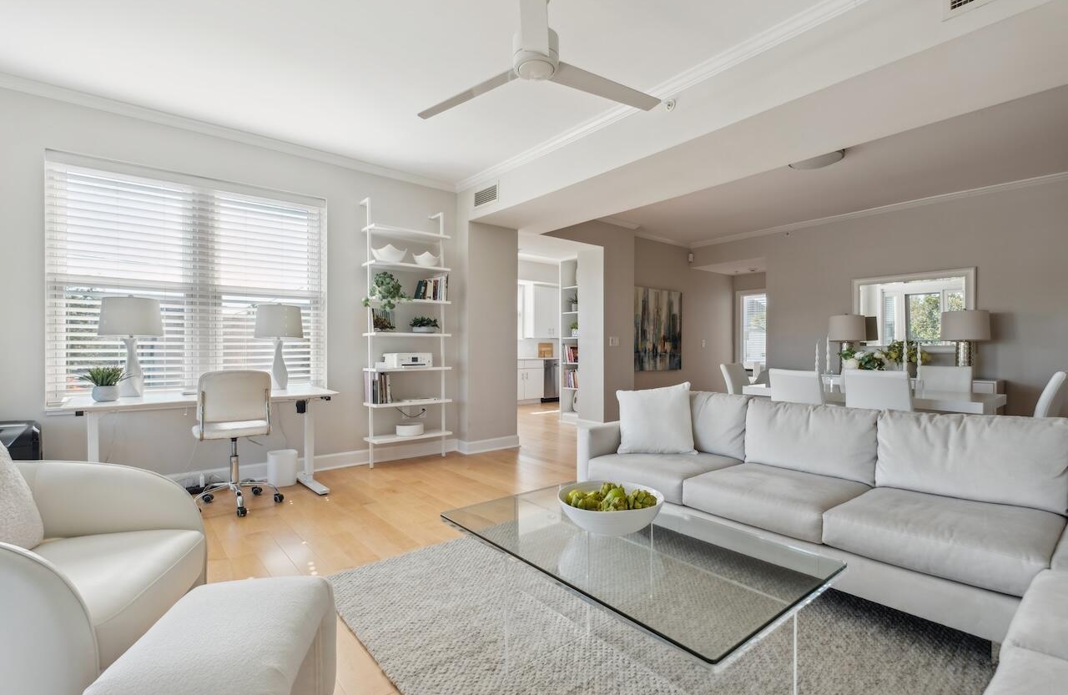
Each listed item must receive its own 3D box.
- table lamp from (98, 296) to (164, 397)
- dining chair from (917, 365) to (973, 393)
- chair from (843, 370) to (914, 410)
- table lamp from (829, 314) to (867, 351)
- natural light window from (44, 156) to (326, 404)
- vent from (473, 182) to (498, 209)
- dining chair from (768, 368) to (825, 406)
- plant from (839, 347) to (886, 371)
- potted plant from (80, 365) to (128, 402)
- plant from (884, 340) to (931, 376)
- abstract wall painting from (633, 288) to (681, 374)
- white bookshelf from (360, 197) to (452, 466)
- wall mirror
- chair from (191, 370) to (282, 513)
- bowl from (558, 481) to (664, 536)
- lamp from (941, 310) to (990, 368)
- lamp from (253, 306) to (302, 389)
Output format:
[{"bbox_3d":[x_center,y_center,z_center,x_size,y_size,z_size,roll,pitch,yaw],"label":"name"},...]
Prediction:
[{"bbox_3d":[-2.864,-0.013,3.162,0.355,0.710,0.355,0,0,-38],"label":"table lamp"},{"bbox_3d":[3.690,0.650,4.070,0.570,0.930,0.430,0,0,-39],"label":"dining chair"},{"bbox_3d":[2.870,0.650,3.630,0.570,0.930,0.430,0,0,-39],"label":"chair"},{"bbox_3d":[3.830,-0.015,5.455,0.370,0.730,0.370,0,0,-39],"label":"table lamp"},{"bbox_3d":[-2.618,-0.457,3.557,1.766,1.735,0.120,0,0,-36],"label":"natural light window"},{"bbox_3d":[-0.490,-1.516,4.458,0.030,0.209,0.449,0,0,-42],"label":"vent"},{"bbox_3d":[2.490,0.650,4.065,0.570,0.930,0.430,0,0,-39],"label":"dining chair"},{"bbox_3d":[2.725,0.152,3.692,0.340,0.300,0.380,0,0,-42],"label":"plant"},{"bbox_3d":[-2.916,0.235,3.022,0.260,0.230,0.250,0,0,-36],"label":"potted plant"},{"bbox_3d":[4.409,0.138,5.253,0.420,0.430,0.460,0,0,-42],"label":"plant"},{"bbox_3d":[1.942,-0.271,6.986,1.299,1.272,0.040,0,0,-36],"label":"abstract wall painting"},{"bbox_3d":[-1.216,-0.122,4.311,0.740,2.460,0.380,0,0,-38],"label":"white bookshelf"},{"bbox_3d":[4.558,-0.419,5.404,0.050,0.959,1.196,0,0,-42],"label":"wall mirror"},{"bbox_3d":[-2.075,0.633,3.115,0.530,0.945,0.560,0,0,-35],"label":"chair"},{"bbox_3d":[0.304,0.644,1.769,0.411,0.121,0.411,0,0,0],"label":"bowl"},{"bbox_3d":[4.500,-0.015,4.635,0.370,0.730,0.370,0,0,-39],"label":"lamp"},{"bbox_3d":[-2.134,-0.013,3.731,0.355,0.710,0.355,0,0,-38],"label":"lamp"}]

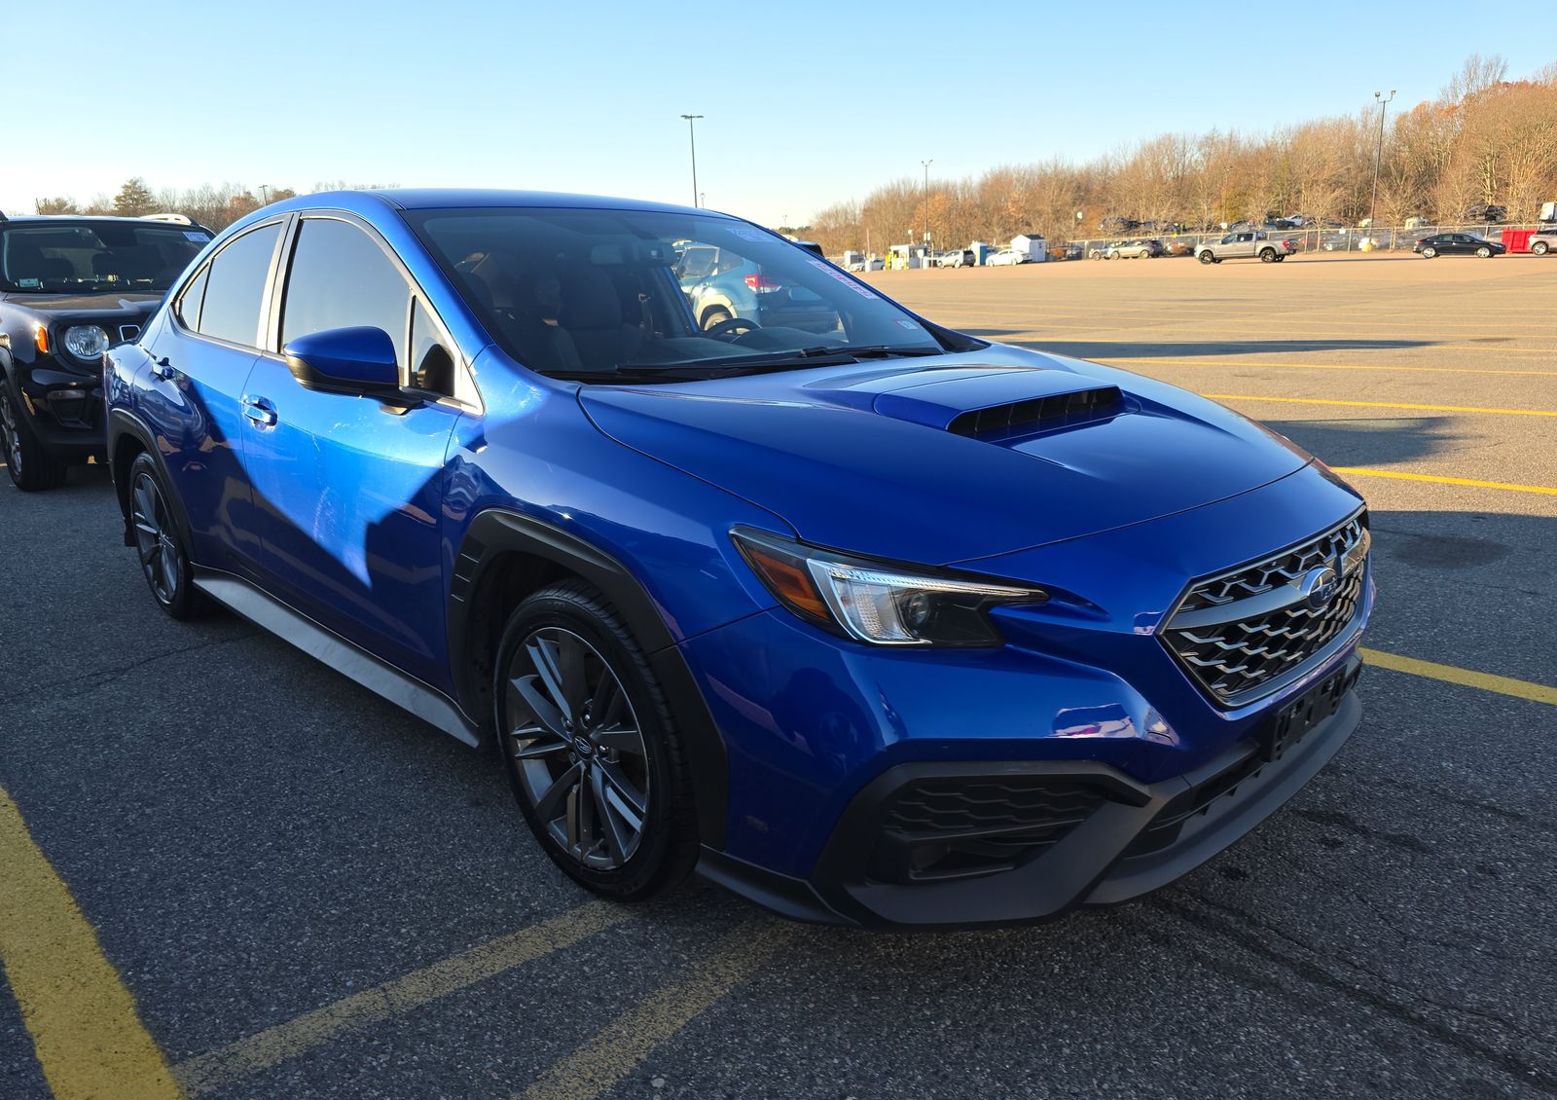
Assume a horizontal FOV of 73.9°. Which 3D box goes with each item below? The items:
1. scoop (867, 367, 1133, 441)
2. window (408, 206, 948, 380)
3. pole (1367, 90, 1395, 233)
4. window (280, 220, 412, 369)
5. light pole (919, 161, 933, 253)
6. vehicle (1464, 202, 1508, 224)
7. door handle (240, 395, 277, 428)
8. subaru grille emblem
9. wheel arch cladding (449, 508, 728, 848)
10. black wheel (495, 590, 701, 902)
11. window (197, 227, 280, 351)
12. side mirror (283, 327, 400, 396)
[{"bbox_3d":[0.437,-0.336,2.280,0.420,0.100,0.660,20,25,41],"label":"scoop"},{"bbox_3d":[-0.292,-0.723,2.914,1.380,0.110,0.920,-15,48,-44],"label":"window"},{"bbox_3d":[42.225,-26.670,72.727,1.500,10.415,0.400,7,16,30],"label":"pole"},{"bbox_3d":[-1.153,-0.688,2.760,0.880,0.460,0.070,13,-5,43],"label":"window"},{"bbox_3d":[15.387,-34.625,106.713,1.200,10.525,0.400,1,14,8],"label":"light pole"},{"bbox_3d":[62.848,-29.877,92.000,4.400,1.600,1.800,-3,14,-8],"label":"vehicle"},{"bbox_3d":[-1.466,-0.382,2.916,0.215,0.075,0.060,13,20,43],"label":"door handle"},{"bbox_3d":[0.971,0.068,1.849,0.025,0.075,0.140,-1,10,46],"label":"subaru grille emblem"},{"bbox_3d":[-0.385,0.191,1.998,0.910,0.520,0.120,13,20,43],"label":"wheel arch cladding"},{"bbox_3d":[-0.322,0.367,2.106,0.645,0.645,0.240,13,20,43],"label":"black wheel"},{"bbox_3d":[-1.700,-0.846,3.294,0.640,0.410,0.070,13,-5,43],"label":"window"},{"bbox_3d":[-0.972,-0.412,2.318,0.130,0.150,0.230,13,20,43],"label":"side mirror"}]

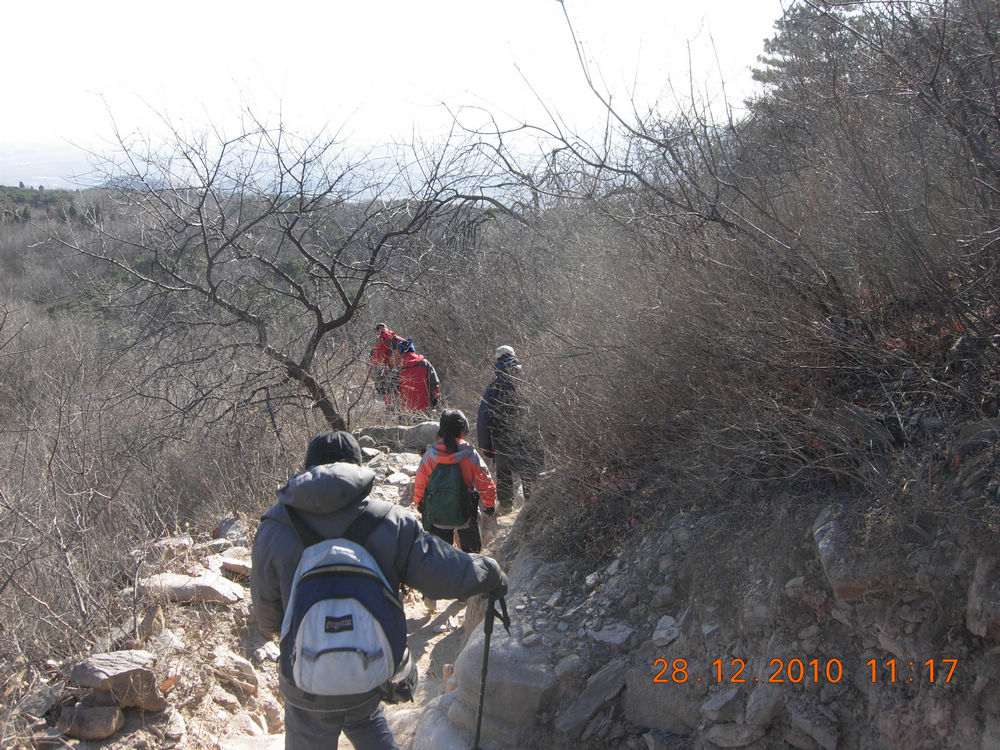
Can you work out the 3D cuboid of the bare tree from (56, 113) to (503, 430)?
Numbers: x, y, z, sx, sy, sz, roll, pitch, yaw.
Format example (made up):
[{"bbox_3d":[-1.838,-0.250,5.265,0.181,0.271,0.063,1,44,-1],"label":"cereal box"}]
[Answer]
[{"bbox_3d":[-2.290,-0.988,10.800,4.500,3.333,3.800,0,13,0],"label":"bare tree"}]

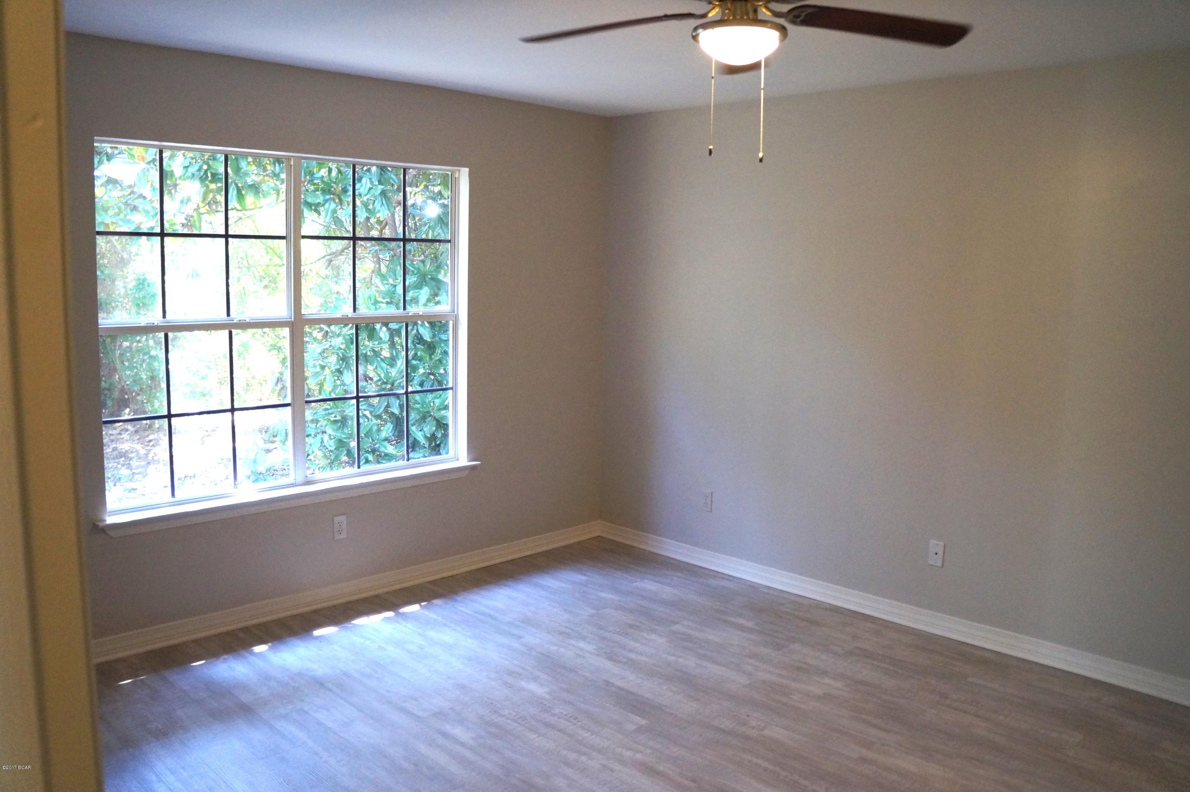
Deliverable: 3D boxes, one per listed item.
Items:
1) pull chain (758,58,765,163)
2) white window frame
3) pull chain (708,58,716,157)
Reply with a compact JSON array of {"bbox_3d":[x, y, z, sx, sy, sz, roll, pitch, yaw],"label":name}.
[{"bbox_3d":[0.453,-0.782,2.421,0.013,0.290,0.013,1,8,0],"label":"pull chain"},{"bbox_3d":[-1.323,-0.328,4.103,1.750,1.500,0.100,-7,12,-44],"label":"white window frame"},{"bbox_3d":[0.304,-0.750,2.295,0.013,0.265,0.013,1,8,0],"label":"pull chain"}]

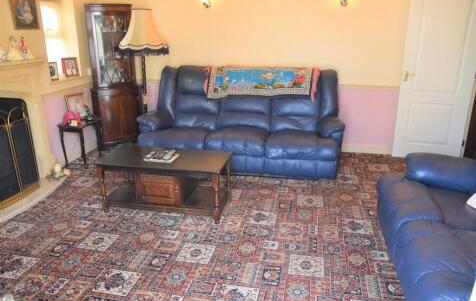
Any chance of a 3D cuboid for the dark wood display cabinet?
[{"bbox_3d":[-1.591,-0.936,4.679,0.650,1.770,0.460,-9,19,-27],"label":"dark wood display cabinet"}]

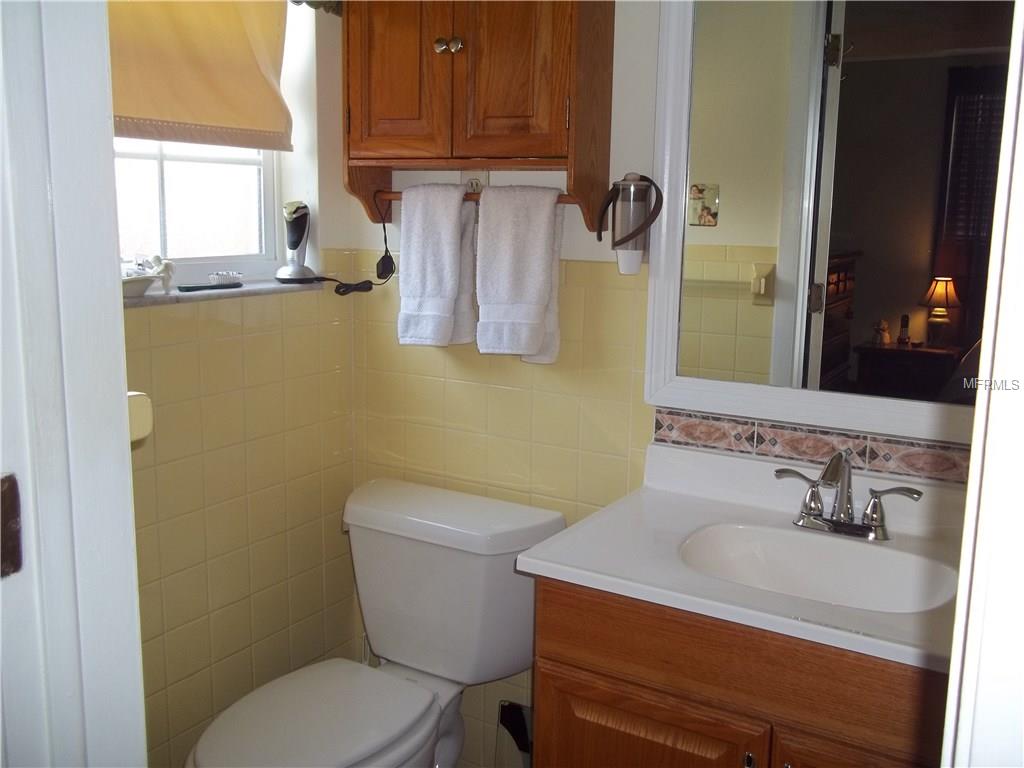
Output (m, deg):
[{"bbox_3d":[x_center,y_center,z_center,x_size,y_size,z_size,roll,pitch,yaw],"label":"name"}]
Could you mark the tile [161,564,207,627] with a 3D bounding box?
[{"bbox_3d":[-0.631,0.410,1.826,0.008,0.108,0.108,7,12,31],"label":"tile"}]

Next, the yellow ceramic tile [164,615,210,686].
[{"bbox_3d":[-0.637,0.520,1.855,0.010,0.108,0.108,7,12,31],"label":"yellow ceramic tile"}]

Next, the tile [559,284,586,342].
[{"bbox_3d":[0.097,-0.145,1.877,0.108,0.108,0.009,7,12,30],"label":"tile"}]

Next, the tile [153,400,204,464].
[{"bbox_3d":[-0.628,0.087,1.776,0.010,0.108,0.108,7,12,31],"label":"tile"}]

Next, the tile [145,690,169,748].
[{"bbox_3d":[-0.692,0.641,1.773,0.008,0.108,0.108,7,12,31],"label":"tile"}]

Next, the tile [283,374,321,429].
[{"bbox_3d":[-0.454,0.041,2.044,0.010,0.108,0.108,7,12,31],"label":"tile"}]

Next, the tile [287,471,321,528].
[{"bbox_3d":[-0.459,0.256,2.088,0.008,0.108,0.108,7,12,31],"label":"tile"}]

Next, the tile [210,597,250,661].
[{"bbox_3d":[-0.576,0.501,1.937,0.009,0.108,0.108,7,12,30],"label":"tile"}]

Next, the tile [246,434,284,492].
[{"bbox_3d":[-0.513,0.164,1.972,0.010,0.108,0.108,7,12,31],"label":"tile"}]

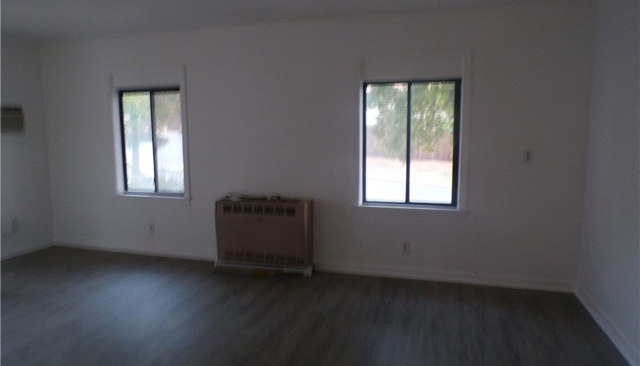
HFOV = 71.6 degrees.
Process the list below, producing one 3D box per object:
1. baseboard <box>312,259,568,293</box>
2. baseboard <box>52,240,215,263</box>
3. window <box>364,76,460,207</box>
[{"bbox_3d":[1.079,0.866,4.150,2.363,0.120,0.025,2,7,16],"label":"baseboard"},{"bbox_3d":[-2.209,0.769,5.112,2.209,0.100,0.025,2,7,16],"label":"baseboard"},{"bbox_3d":[0.850,-0.364,4.165,0.903,1.160,0.080,2,7,16],"label":"window"}]

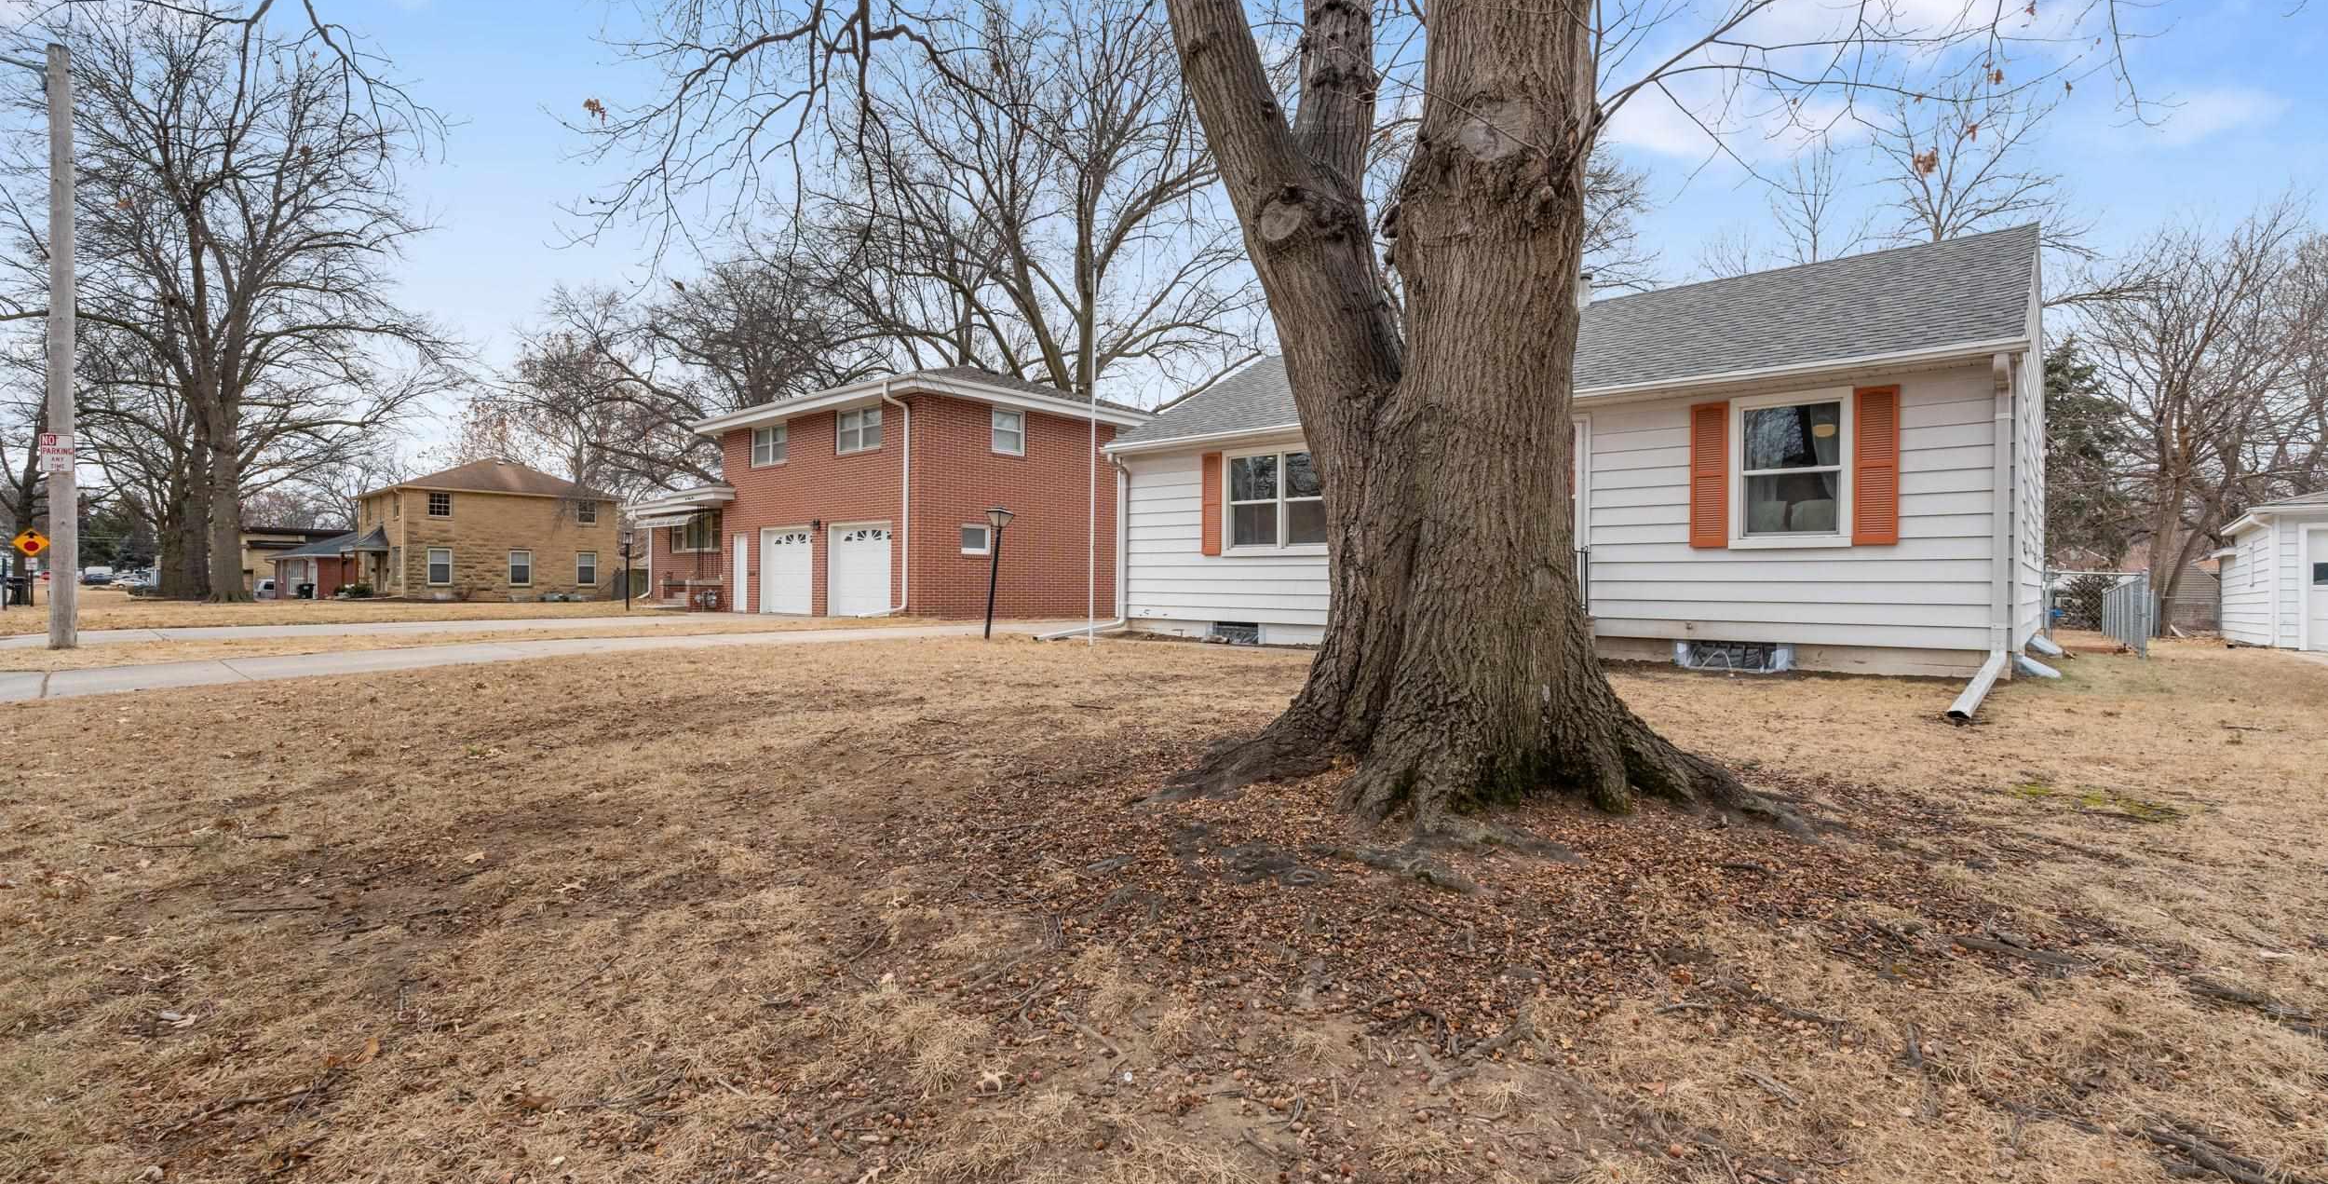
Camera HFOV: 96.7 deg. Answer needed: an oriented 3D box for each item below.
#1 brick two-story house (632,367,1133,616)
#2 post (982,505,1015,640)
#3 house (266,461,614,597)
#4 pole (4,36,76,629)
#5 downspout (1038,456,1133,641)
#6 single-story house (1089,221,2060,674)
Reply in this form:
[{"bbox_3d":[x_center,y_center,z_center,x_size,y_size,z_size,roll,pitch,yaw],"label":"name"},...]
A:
[{"bbox_3d":[-7.490,-2.671,28.911,14.100,6.400,8.800,1,0,42],"label":"brick two-story house"},{"bbox_3d":[-2.350,-0.263,14.264,0.420,1.860,0.420,6,0,42],"label":"post"},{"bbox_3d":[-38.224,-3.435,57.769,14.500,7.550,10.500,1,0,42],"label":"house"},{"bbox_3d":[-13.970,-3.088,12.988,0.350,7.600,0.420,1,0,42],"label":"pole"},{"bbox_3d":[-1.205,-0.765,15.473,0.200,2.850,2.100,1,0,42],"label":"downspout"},{"bbox_3d":[5.920,-1.756,15.488,11.050,5.000,8.300,1,0,42],"label":"single-story house"}]

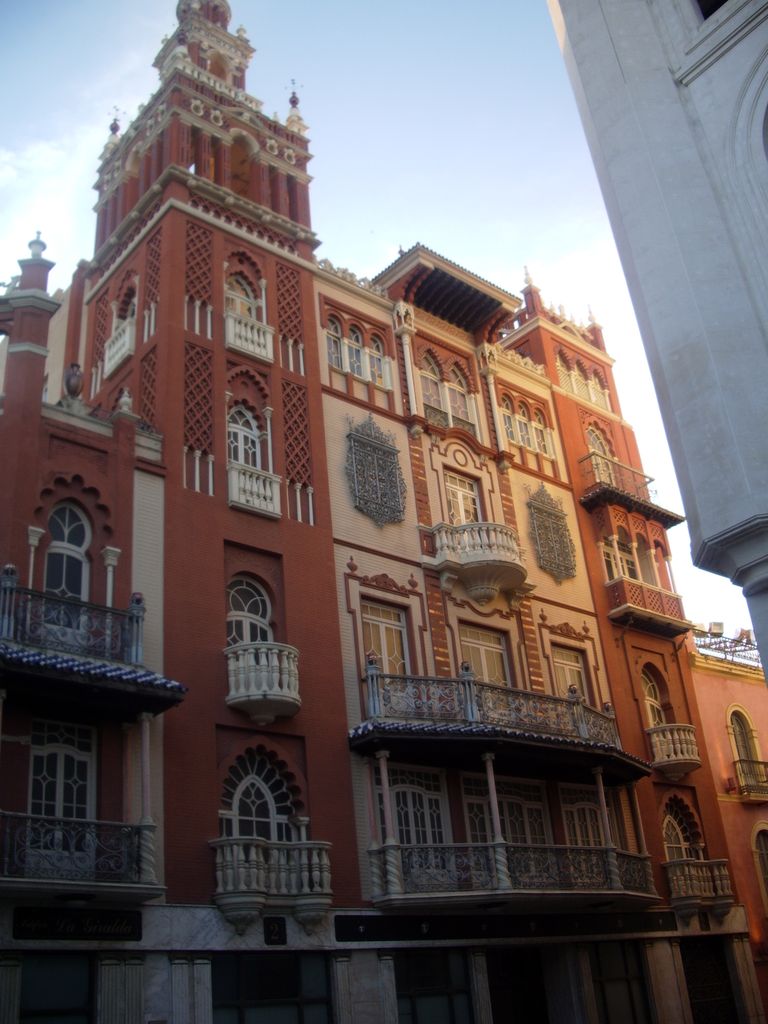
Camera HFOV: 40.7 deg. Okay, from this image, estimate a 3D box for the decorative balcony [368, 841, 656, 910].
[{"bbox_3d":[3.644,8.329,23.681,8.960,1.201,1.527,18,-35,-39],"label":"decorative balcony"}]

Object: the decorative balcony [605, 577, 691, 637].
[{"bbox_3d":[8.169,2.966,32.090,3.360,1.273,0.865,18,-35,-39],"label":"decorative balcony"}]

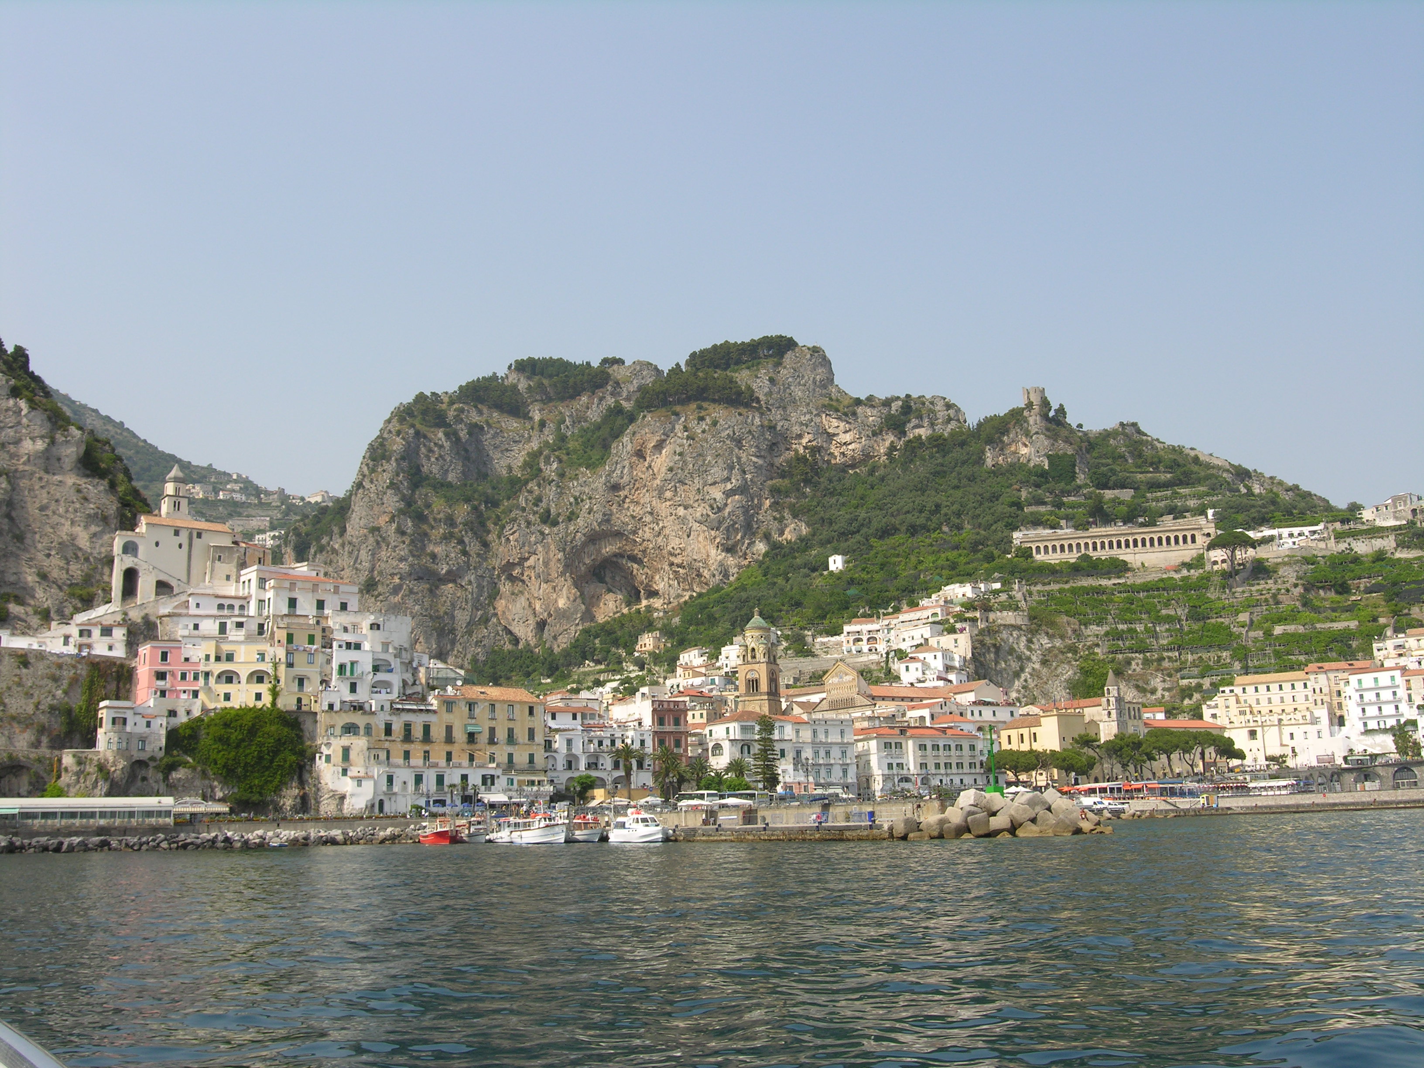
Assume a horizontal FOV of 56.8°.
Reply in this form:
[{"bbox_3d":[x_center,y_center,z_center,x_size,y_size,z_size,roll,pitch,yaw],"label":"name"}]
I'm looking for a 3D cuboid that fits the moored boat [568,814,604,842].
[{"bbox_3d":[-16.596,36.990,164.777,8.000,3.400,2.700,-12,-16,41],"label":"moored boat"}]

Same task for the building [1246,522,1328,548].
[{"bbox_3d":[215.800,0.500,495.000,27.000,7.500,10.000,-5,-13,18],"label":"building"}]

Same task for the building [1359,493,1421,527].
[{"bbox_3d":[250.500,-9.000,485.000,21.000,10.000,12.000,-11,-15,37],"label":"building"}]

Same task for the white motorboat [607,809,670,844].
[{"bbox_3d":[-8.011,34.350,155.067,8.300,4.000,2.900,-12,-16,41],"label":"white motorboat"}]

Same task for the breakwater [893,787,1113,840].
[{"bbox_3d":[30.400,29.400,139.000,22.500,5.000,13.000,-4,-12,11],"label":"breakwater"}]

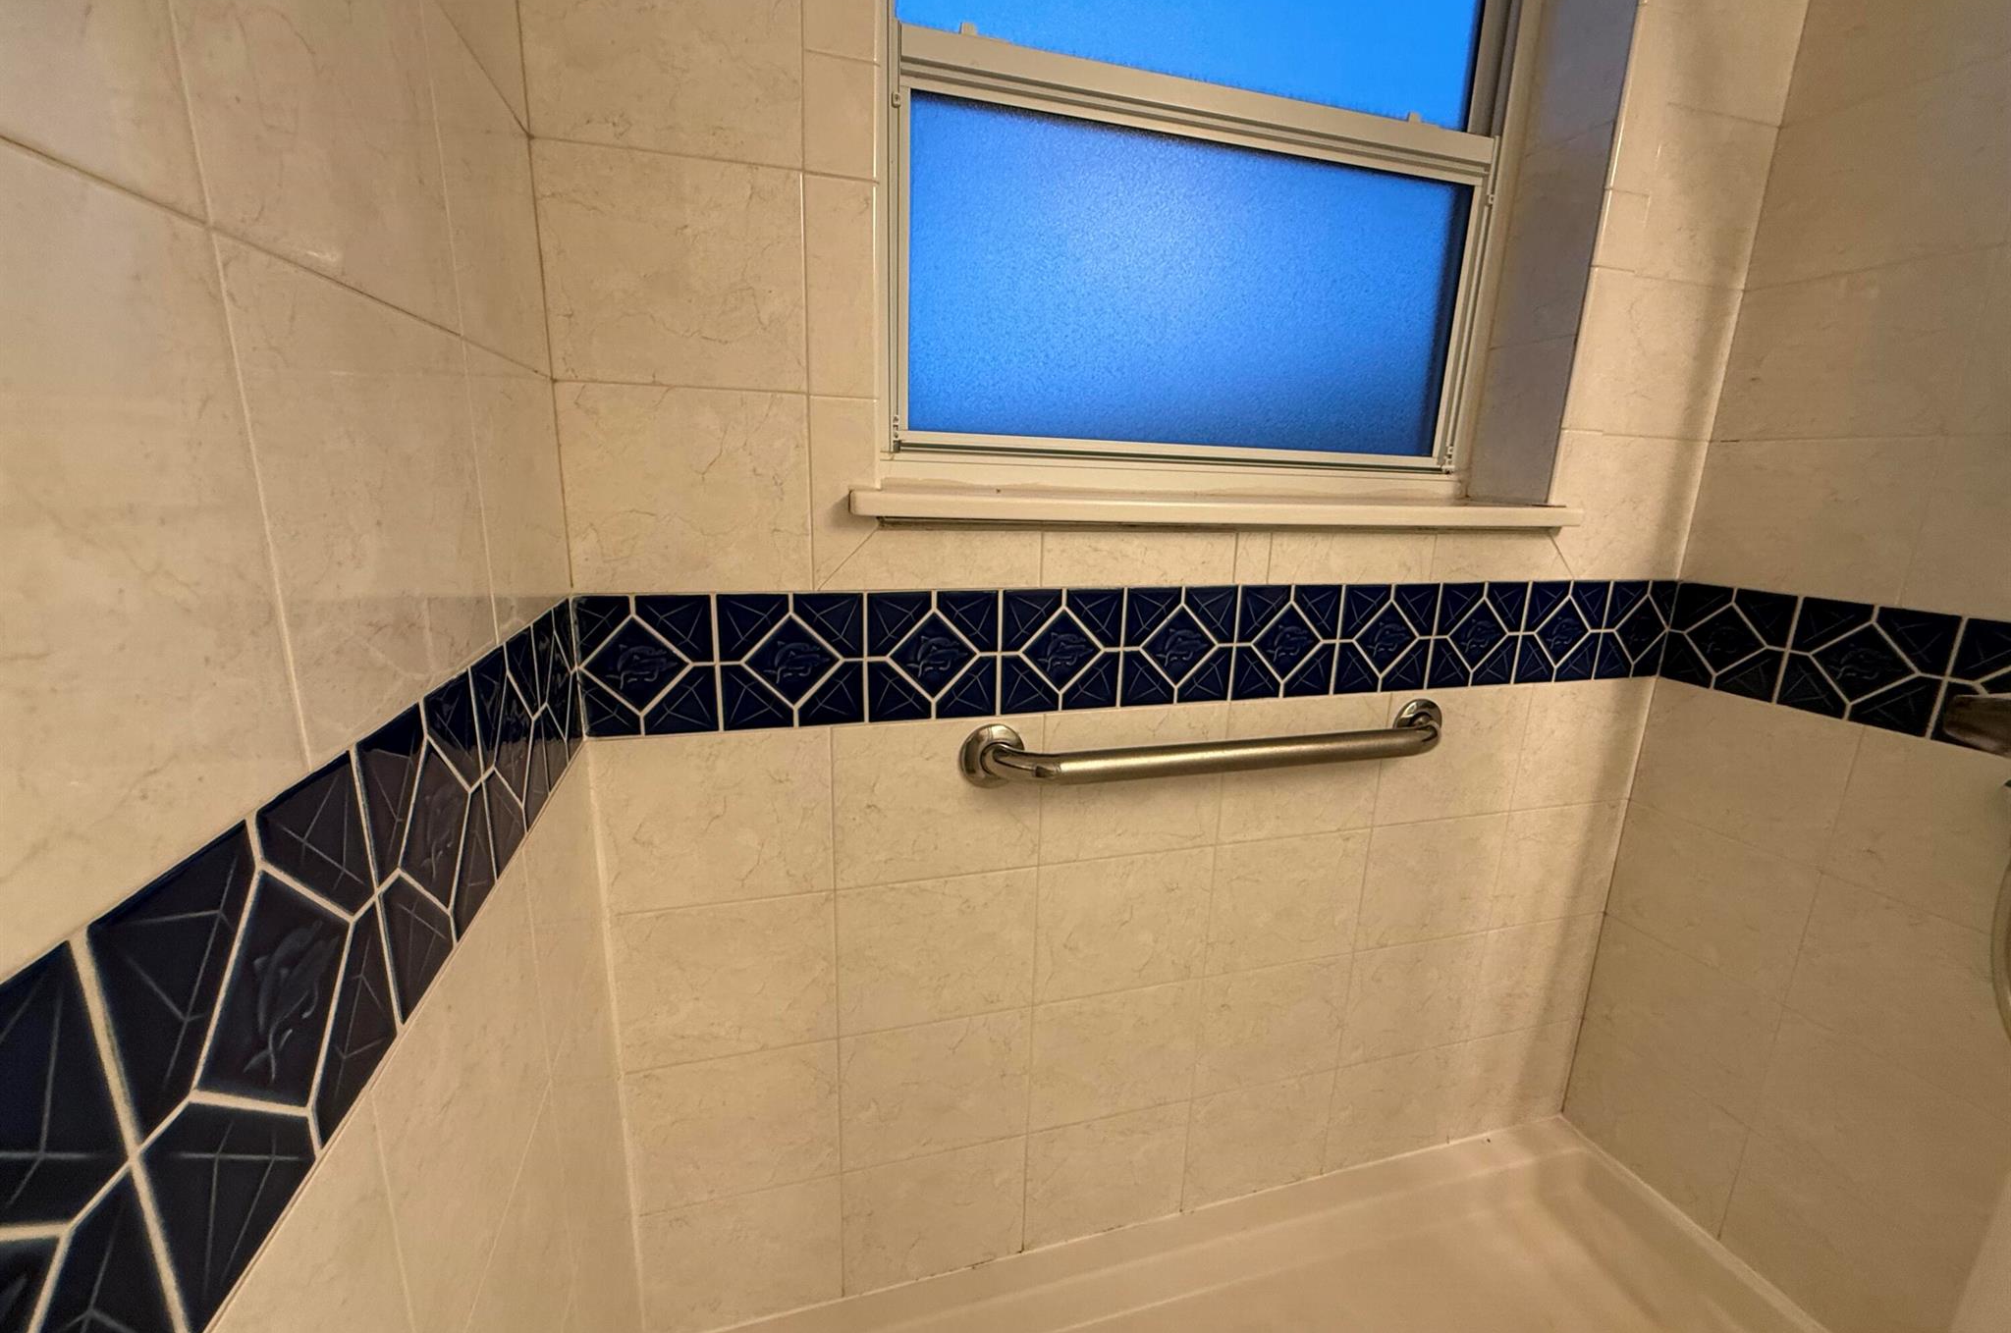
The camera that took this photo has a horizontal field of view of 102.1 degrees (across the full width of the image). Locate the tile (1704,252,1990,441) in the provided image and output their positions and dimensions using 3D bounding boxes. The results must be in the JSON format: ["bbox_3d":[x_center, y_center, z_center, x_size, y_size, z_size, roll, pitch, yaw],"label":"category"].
[{"bbox_3d":[1.060,-0.392,1.034,0.010,0.199,0.250,-2,14,-16],"label":"tile"}]

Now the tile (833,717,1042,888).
[{"bbox_3d":[-0.077,0.158,0.966,0.249,0.199,0.010,-2,14,-16],"label":"tile"}]

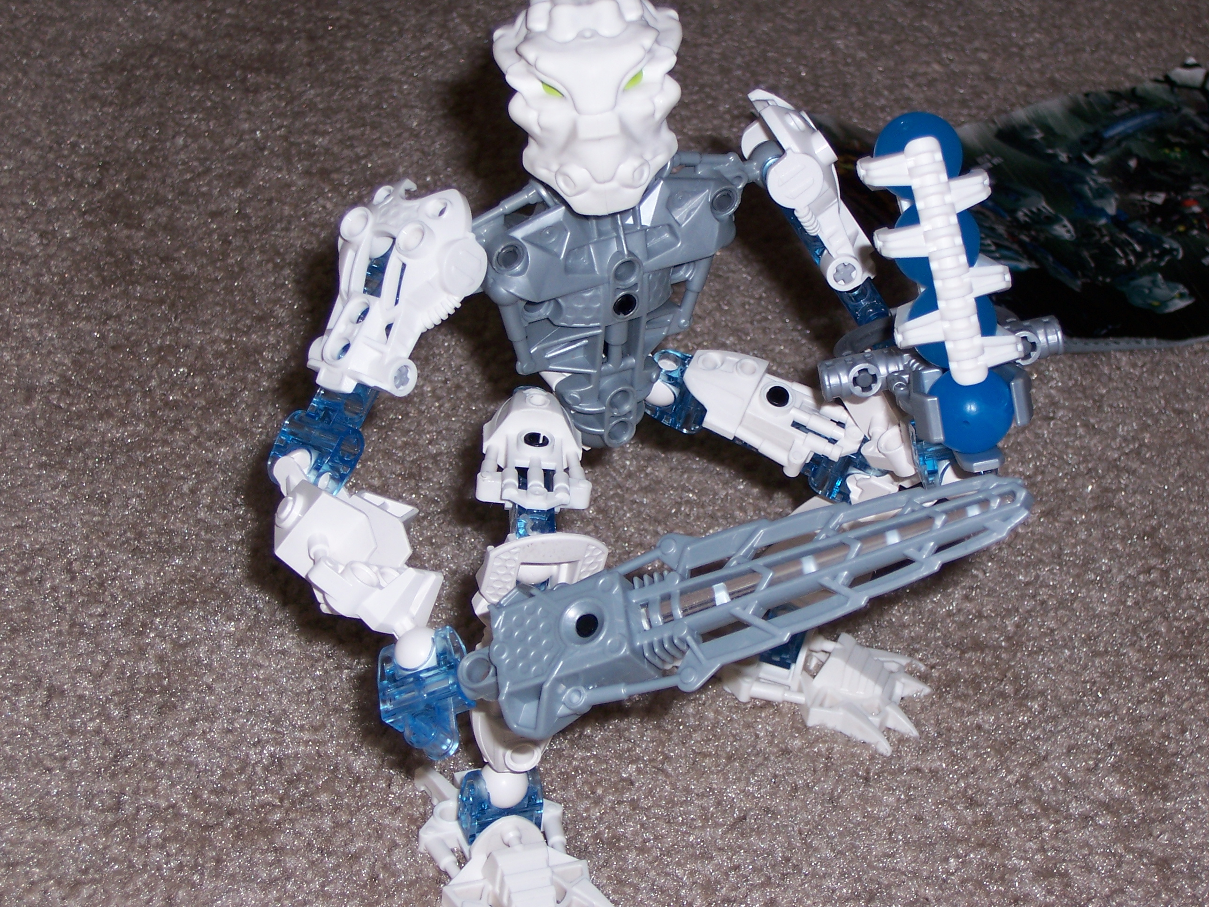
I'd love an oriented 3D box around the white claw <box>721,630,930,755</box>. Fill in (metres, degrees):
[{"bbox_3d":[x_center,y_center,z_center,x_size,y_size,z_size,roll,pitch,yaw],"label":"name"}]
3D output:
[{"bbox_3d":[0.046,0.050,0.655,0.045,0.017,0.031,14,39,17],"label":"white claw"}]

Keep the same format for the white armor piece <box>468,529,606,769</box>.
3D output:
[{"bbox_3d":[-0.013,0.039,0.614,0.026,0.048,0.021,6,37,-4],"label":"white armor piece"}]

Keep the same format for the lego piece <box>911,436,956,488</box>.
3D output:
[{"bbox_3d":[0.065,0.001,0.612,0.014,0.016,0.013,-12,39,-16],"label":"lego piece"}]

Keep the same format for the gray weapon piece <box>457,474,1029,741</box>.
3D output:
[{"bbox_3d":[0.026,0.026,0.592,0.118,0.015,0.027,-18,64,23],"label":"gray weapon piece"}]

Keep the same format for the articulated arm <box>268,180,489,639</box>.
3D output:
[{"bbox_3d":[-0.044,-0.009,0.610,0.042,0.094,0.035,-9,38,-12],"label":"articulated arm"}]

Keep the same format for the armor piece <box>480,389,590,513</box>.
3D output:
[{"bbox_3d":[-0.014,-0.001,0.612,0.023,0.012,0.036,0,33,0],"label":"armor piece"}]

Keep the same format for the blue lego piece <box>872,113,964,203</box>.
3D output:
[{"bbox_3d":[0.059,-0.056,0.588,0.017,0.017,0.017,0,37,0],"label":"blue lego piece"}]

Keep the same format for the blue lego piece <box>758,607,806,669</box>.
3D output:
[{"bbox_3d":[0.037,0.038,0.650,0.012,0.015,0.015,14,39,17],"label":"blue lego piece"}]

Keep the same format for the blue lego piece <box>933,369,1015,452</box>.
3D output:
[{"bbox_3d":[0.069,-0.009,0.588,0.017,0.017,0.017,0,37,0],"label":"blue lego piece"}]

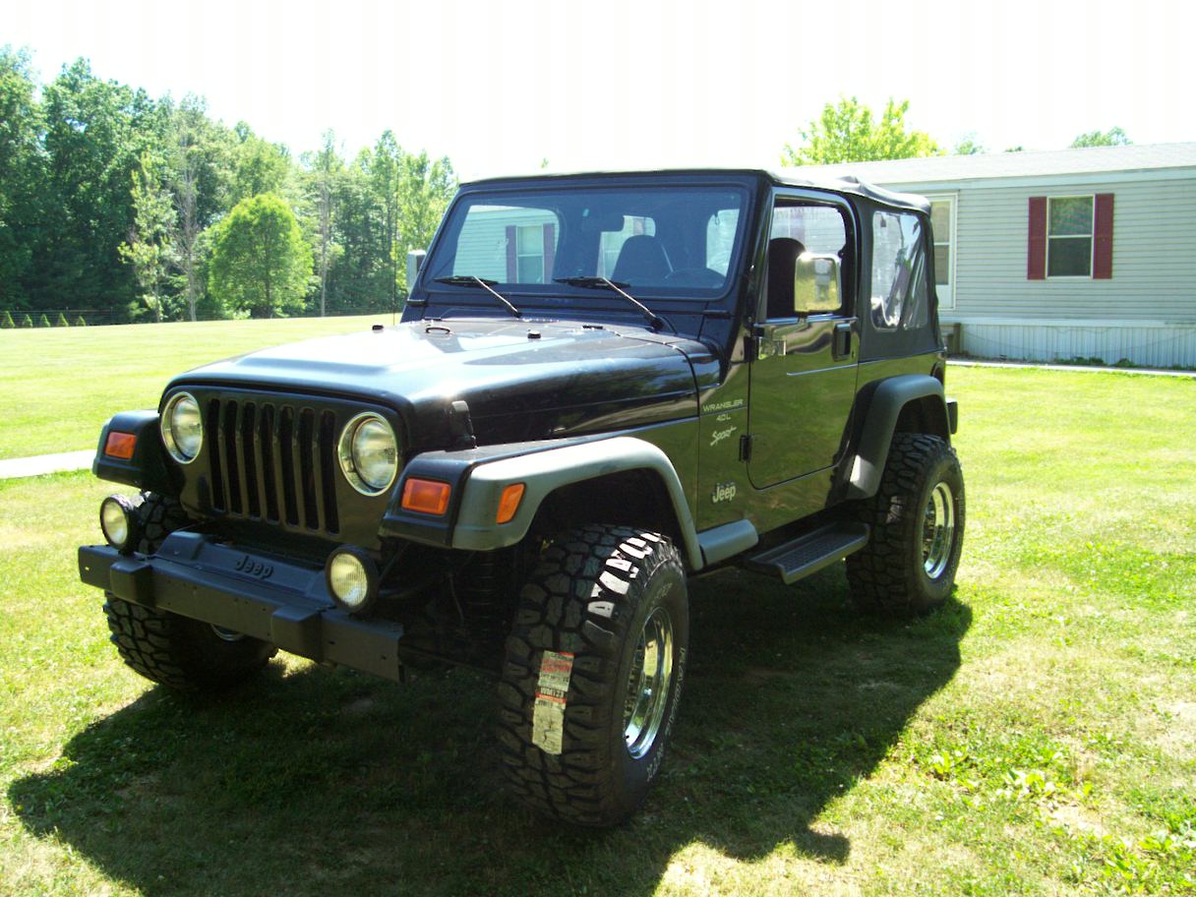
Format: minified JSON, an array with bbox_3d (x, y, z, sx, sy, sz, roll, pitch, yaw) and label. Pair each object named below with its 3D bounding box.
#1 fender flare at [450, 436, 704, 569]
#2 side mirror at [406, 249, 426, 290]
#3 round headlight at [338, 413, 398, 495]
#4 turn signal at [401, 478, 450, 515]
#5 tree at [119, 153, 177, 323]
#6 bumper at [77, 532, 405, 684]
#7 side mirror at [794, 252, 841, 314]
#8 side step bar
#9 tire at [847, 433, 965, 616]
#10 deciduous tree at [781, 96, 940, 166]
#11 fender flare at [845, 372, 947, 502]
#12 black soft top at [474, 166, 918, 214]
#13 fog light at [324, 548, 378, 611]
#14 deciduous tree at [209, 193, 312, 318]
[{"bbox_3d":[-0.025,0.200,3.286,0.150,0.465,1.030,7,11,35],"label":"fender flare"},{"bbox_3d":[-0.747,-0.755,5.076,0.170,0.195,0.085,7,11,34],"label":"side mirror"},{"bbox_3d":[-0.585,0.013,3.114,0.215,0.215,0.095,7,11,34],"label":"round headlight"},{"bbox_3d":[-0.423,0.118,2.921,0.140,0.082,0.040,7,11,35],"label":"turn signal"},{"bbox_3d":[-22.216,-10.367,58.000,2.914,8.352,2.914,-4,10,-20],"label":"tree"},{"bbox_3d":[-1.000,0.405,3.279,1.370,0.190,0.215,7,11,34],"label":"bumper"},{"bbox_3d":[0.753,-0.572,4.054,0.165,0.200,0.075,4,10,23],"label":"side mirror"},{"bbox_3d":[0.808,0.394,4.481,0.220,0.080,0.780,7,11,34],"label":"side step bar"},{"bbox_3d":[1.399,0.343,5.310,0.310,0.810,0.820,7,11,35],"label":"tire"},{"bbox_3d":[8.483,-7.989,38.543,6.000,6.860,6.000,2,9,12],"label":"deciduous tree"},{"bbox_3d":[1.371,-0.094,5.222,0.150,0.475,0.980,7,11,35],"label":"fender flare"},{"bbox_3d":[0.459,-1.075,5.011,1.380,0.125,1.680,7,11,34],"label":"black soft top"},{"bbox_3d":[-0.601,0.326,2.969,0.160,0.163,0.085,7,11,34],"label":"fog light"},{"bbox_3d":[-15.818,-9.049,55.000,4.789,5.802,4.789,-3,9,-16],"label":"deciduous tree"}]

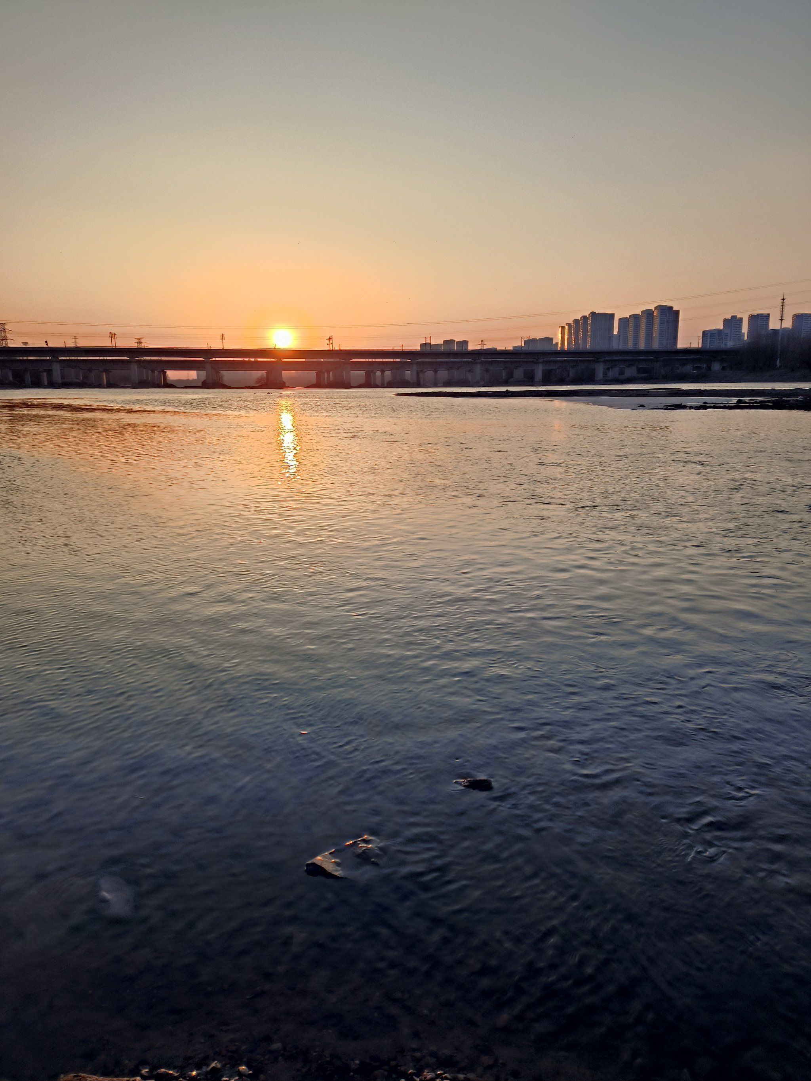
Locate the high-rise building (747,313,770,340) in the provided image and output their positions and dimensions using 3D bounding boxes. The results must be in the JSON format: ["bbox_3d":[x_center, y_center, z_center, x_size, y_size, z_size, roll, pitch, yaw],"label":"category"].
[{"bbox_3d":[564.800,-311.100,1254.900,31.000,103.000,18.000,2,12,11],"label":"high-rise building"}]

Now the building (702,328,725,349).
[{"bbox_3d":[411.200,-249.900,1046.800,23.600,65.600,18.000,0,11,0],"label":"building"}]

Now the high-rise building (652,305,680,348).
[{"bbox_3d":[360.600,-274.100,1081.700,27.900,99.200,20.000,0,11,0],"label":"high-rise building"}]

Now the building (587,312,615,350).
[{"bbox_3d":[303.400,-302.300,1215.200,37.700,101.400,20.000,0,11,0],"label":"building"}]

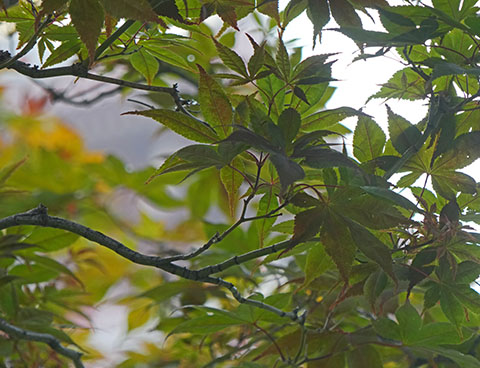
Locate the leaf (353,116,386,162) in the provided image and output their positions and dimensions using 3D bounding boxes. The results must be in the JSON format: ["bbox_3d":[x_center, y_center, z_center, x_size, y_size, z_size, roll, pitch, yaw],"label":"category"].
[{"bbox_3d":[0.082,-0.029,3.060,0.020,0.030,0.012,-10,0,0],"label":"leaf"}]

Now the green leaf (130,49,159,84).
[{"bbox_3d":[-0.057,-0.070,2.850,0.017,0.022,0.012,0,-8,0],"label":"green leaf"}]

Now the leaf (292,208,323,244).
[{"bbox_3d":[0.039,0.024,2.770,0.020,0.022,0.011,0,-8,0],"label":"leaf"}]

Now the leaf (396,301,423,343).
[{"bbox_3d":[0.100,0.080,2.820,0.015,0.026,0.012,0,-8,0],"label":"leaf"}]

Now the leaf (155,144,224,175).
[{"bbox_3d":[-0.031,-0.013,2.800,0.043,0.019,0.016,0,-8,0],"label":"leaf"}]

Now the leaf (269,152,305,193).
[{"bbox_3d":[0.028,-0.007,2.980,0.017,0.026,0.014,-25,0,0],"label":"leaf"}]

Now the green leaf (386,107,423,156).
[{"bbox_3d":[0.103,-0.034,3.060,0.018,0.035,0.012,-28,0,0],"label":"green leaf"}]

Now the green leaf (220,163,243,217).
[{"bbox_3d":[-0.005,0.004,3.020,0.014,0.034,0.010,-1,0,0],"label":"green leaf"}]

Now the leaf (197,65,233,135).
[{"bbox_3d":[-0.017,-0.053,3.020,0.018,0.047,0.012,-20,0,0],"label":"leaf"}]

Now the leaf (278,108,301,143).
[{"bbox_3d":[0.031,-0.037,3.000,0.014,0.021,0.012,-2,0,0],"label":"leaf"}]

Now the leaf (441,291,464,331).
[{"bbox_3d":[0.125,0.075,2.820,0.014,0.027,0.010,0,-8,0],"label":"leaf"}]

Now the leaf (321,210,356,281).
[{"bbox_3d":[0.061,0.039,2.980,0.019,0.046,0.013,-13,0,0],"label":"leaf"}]

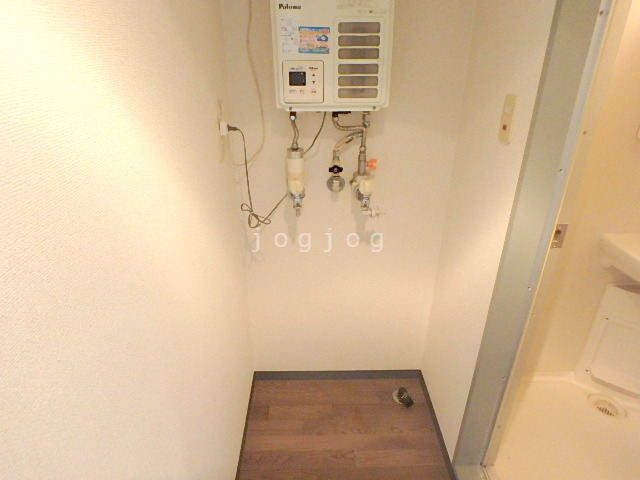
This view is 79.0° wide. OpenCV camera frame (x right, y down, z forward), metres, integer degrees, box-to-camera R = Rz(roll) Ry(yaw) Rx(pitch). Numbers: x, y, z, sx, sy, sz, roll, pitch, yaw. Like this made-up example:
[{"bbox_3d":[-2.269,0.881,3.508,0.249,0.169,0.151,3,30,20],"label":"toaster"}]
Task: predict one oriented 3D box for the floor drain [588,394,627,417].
[{"bbox_3d":[1.311,0.768,1.774,0.143,0.020,0.143,0,25,-1],"label":"floor drain"}]

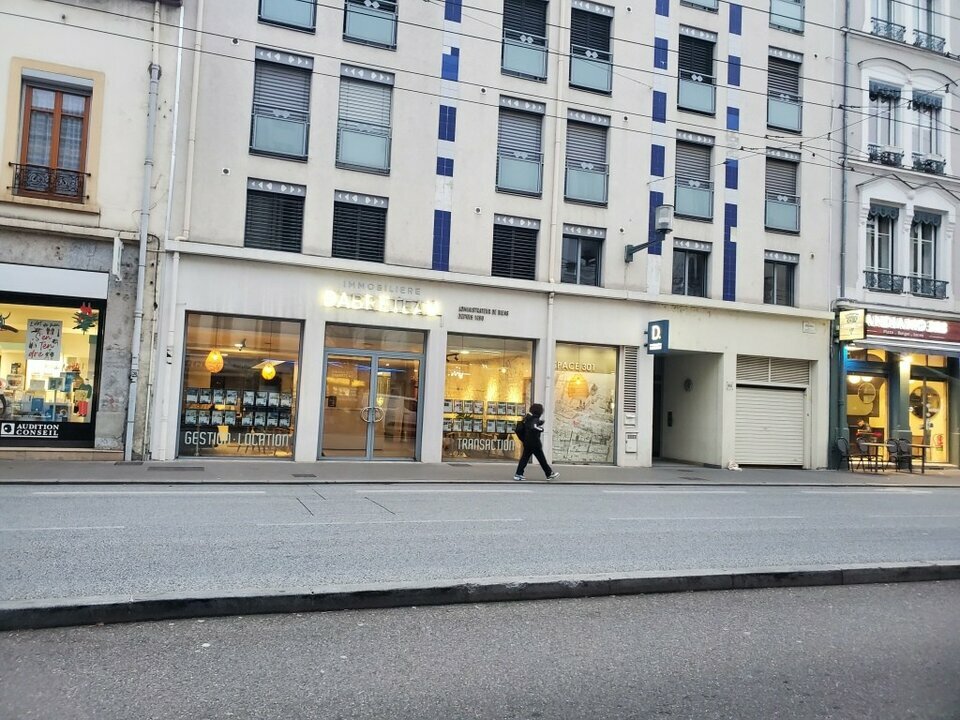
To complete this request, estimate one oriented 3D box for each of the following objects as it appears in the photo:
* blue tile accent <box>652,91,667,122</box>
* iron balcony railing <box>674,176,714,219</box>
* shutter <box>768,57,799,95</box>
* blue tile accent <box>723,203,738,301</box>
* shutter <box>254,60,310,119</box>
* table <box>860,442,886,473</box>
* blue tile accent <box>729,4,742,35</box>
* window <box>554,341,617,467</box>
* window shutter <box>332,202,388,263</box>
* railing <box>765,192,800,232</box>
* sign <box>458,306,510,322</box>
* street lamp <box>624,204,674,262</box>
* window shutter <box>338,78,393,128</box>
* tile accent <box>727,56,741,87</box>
[{"bbox_3d":[4.792,-6.731,19.231,0.399,0.819,0.030,4,-4,-19],"label":"blue tile accent"},{"bbox_3d":[5.624,-4.241,18.926,1.209,0.988,0.070,4,-3,-19],"label":"iron balcony railing"},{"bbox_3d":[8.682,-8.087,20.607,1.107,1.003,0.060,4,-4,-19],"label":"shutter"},{"bbox_3d":[6.624,-2.845,19.073,0.384,2.577,0.030,4,-4,-18],"label":"blue tile accent"},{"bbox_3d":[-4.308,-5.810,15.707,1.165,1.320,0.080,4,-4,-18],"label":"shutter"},{"bbox_3d":[11.039,2.737,20.000,0.640,0.755,0.640,4,-4,-19],"label":"table"},{"bbox_3d":[6.955,-9.240,19.595,0.403,0.818,0.050,4,-3,-19],"label":"blue tile accent"},{"bbox_3d":[2.578,1.090,17.789,1.722,2.963,0.120,4,-3,-19],"label":"window"},{"bbox_3d":[-2.709,-2.880,16.283,1.190,1.260,0.060,4,-4,-19],"label":"window shutter"},{"bbox_3d":[8.494,-4.091,20.187,1.219,1.090,0.080,4,-4,-19],"label":"railing"},{"bbox_3d":[0.099,-1.048,16.836,1.236,0.300,0.040,4,-3,-19],"label":"sign"},{"bbox_3d":[4.032,-3.018,17.265,0.415,1.015,1.777,4,-4,-18],"label":"street lamp"},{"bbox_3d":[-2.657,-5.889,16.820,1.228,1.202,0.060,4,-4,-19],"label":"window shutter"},{"bbox_3d":[7.019,-7.955,19.865,0.417,0.826,0.030,4,-4,-19],"label":"tile accent"}]

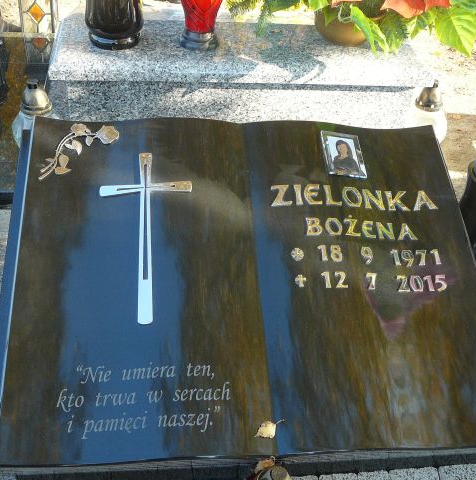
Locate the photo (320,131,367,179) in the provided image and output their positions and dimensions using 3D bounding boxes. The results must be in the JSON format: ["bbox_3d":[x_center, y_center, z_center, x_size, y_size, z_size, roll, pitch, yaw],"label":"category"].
[{"bbox_3d":[0.251,-0.203,1.528,0.090,0.013,0.126,4,58,-14],"label":"photo"}]

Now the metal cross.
[{"bbox_3d":[-0.192,-0.020,1.360,0.201,0.013,0.419,-2,59,-4],"label":"metal cross"}]

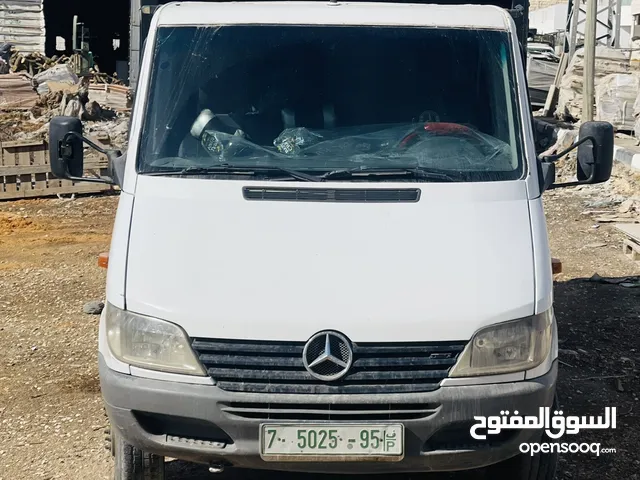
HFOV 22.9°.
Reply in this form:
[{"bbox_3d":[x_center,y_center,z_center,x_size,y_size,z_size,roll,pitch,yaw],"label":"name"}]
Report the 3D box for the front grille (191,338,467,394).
[{"bbox_3d":[0.032,0.479,5.980,1.030,0.190,0.120,1,-8,0],"label":"front grille"}]

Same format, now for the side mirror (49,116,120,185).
[{"bbox_3d":[-1.027,-0.390,6.880,0.285,0.270,0.200,1,7,0],"label":"side mirror"}]

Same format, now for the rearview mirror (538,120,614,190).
[{"bbox_3d":[1.118,-0.371,6.880,0.300,0.275,0.200,1,7,0],"label":"rearview mirror"}]

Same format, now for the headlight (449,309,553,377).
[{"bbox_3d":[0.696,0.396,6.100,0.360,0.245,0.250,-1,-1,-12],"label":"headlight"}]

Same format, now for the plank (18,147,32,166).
[{"bbox_3d":[-4.016,-1.138,21.500,0.170,0.260,0.025,3,7,15],"label":"plank"}]

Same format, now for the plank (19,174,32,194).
[{"bbox_3d":[-4.016,-0.756,21.500,0.170,0.260,0.025,3,7,15],"label":"plank"}]

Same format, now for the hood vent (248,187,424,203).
[{"bbox_3d":[0.048,-0.187,6.530,0.730,0.030,0.100,1,39,0],"label":"hood vent"}]

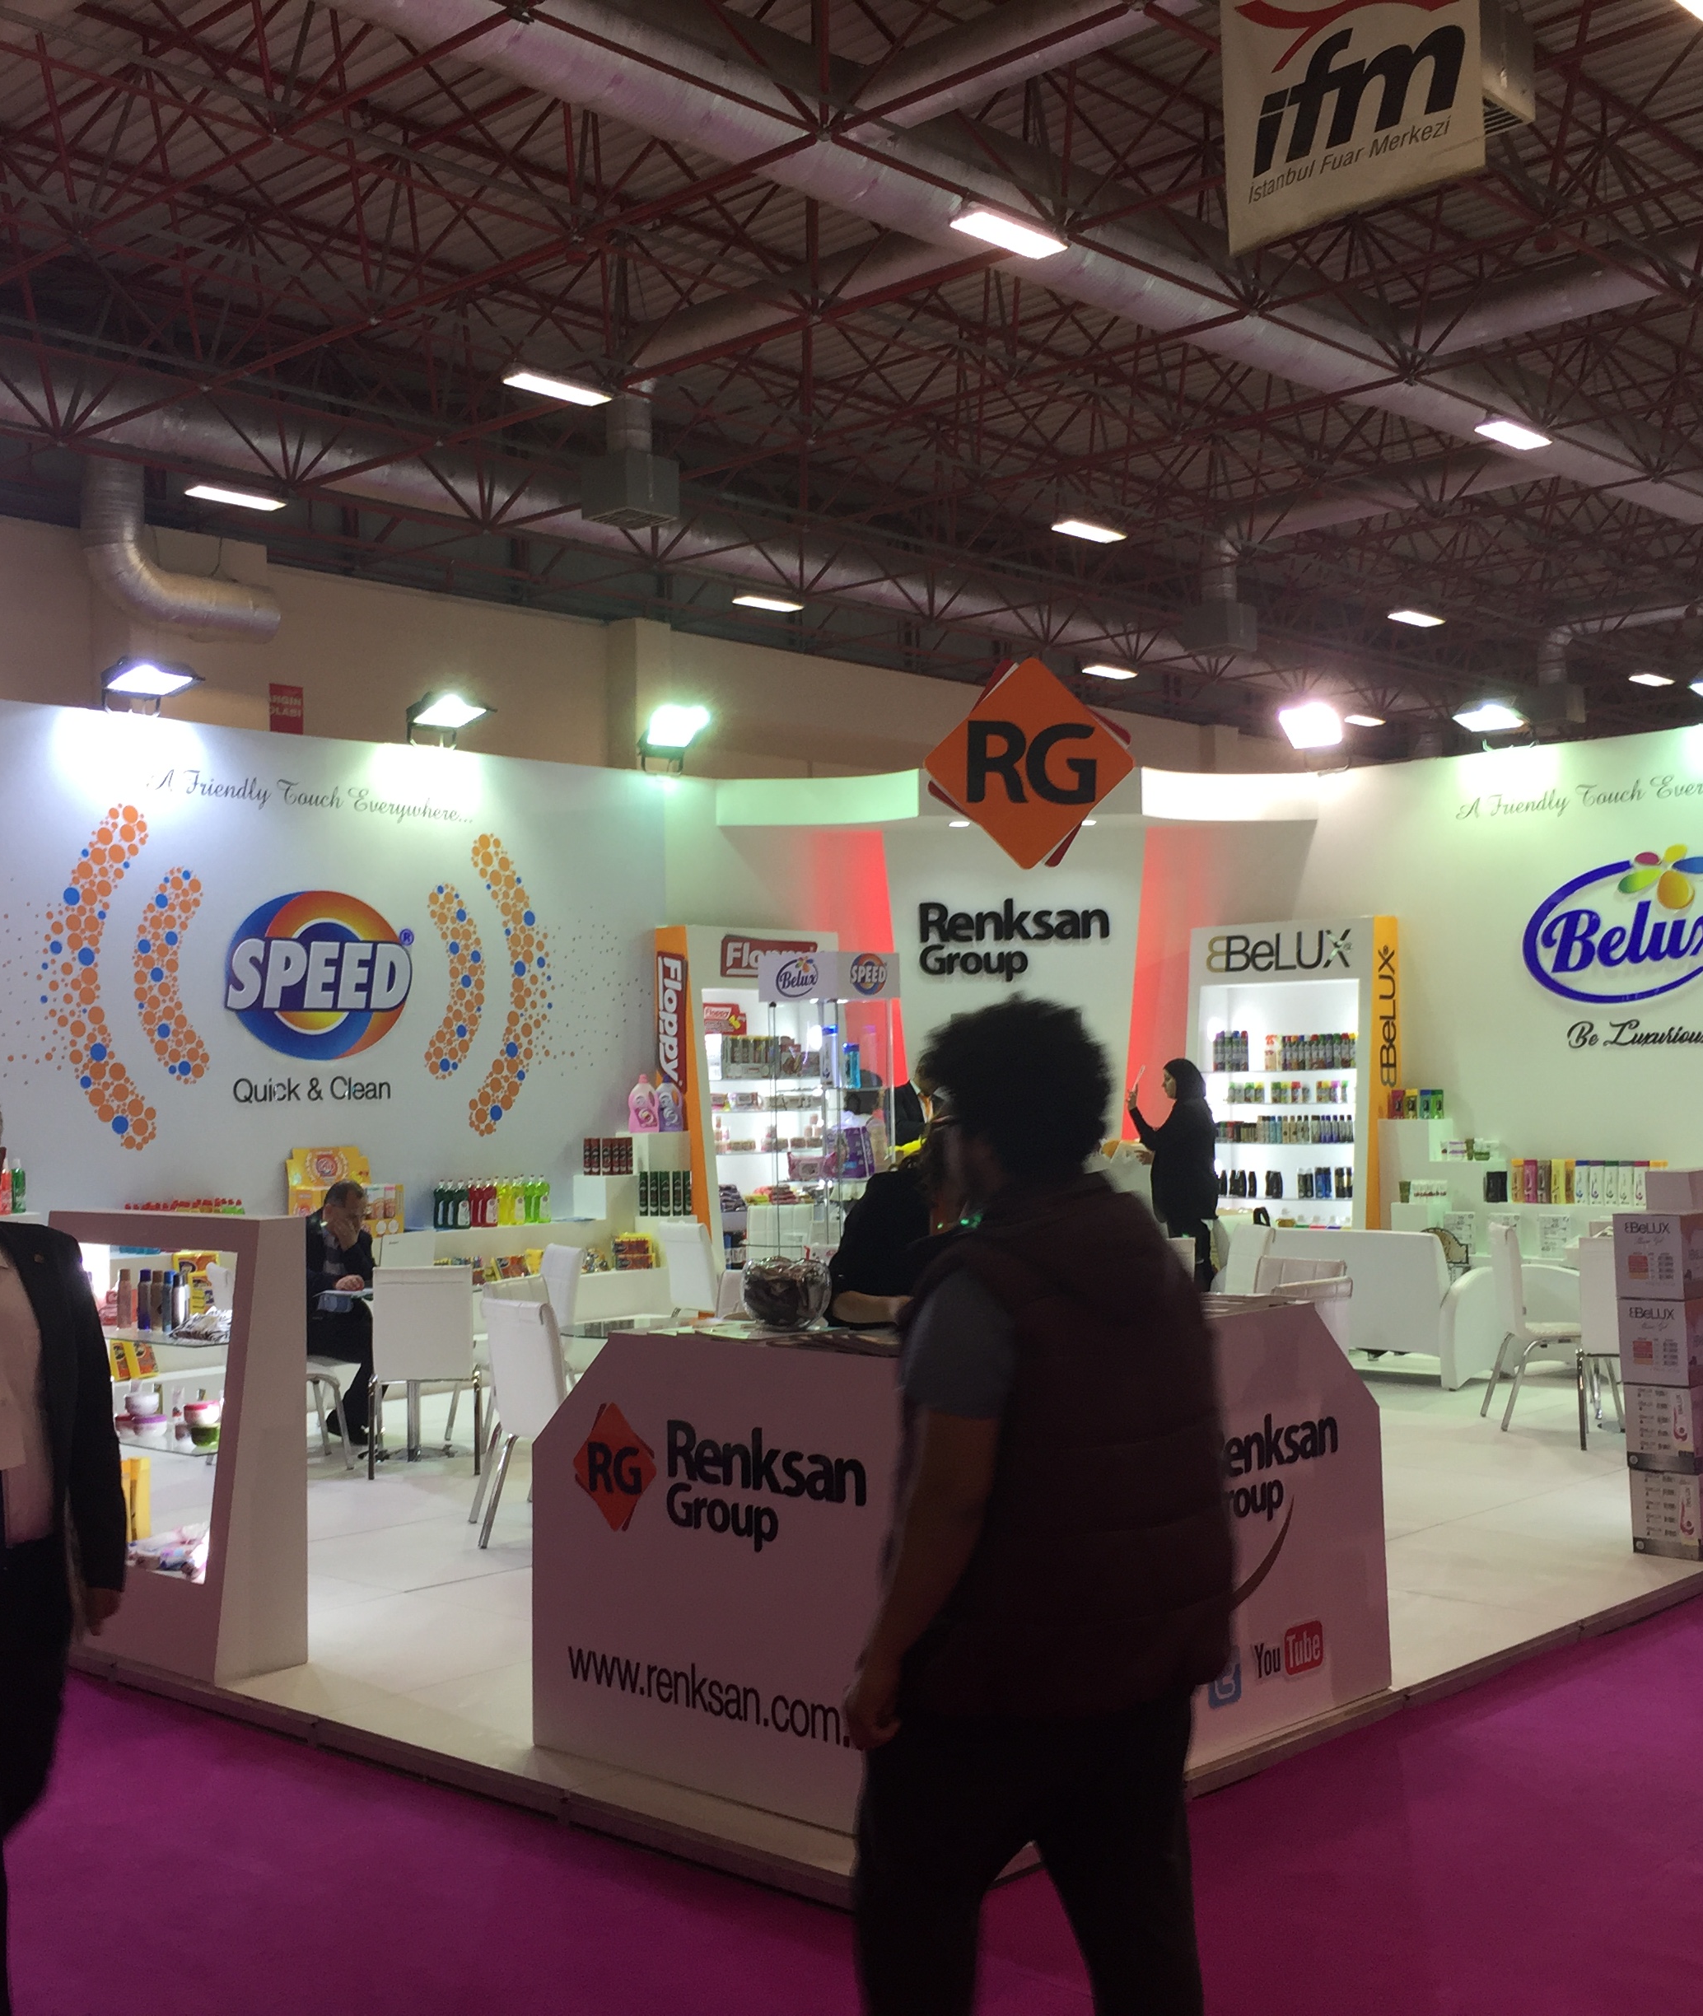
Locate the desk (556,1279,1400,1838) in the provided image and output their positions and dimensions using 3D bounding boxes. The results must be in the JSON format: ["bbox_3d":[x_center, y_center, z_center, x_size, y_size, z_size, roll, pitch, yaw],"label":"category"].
[{"bbox_3d":[0.307,1.292,5.787,1.395,1.050,1.759,-3,-3,42],"label":"desk"}]

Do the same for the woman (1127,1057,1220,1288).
[{"bbox_3d":[1.837,1.183,12.791,0.520,1.740,0.460,-1,-2,-3],"label":"woman"}]

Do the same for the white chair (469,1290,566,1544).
[{"bbox_3d":[-0.984,1.499,8.174,0.564,0.901,0.455,1,-3,-40],"label":"white chair"}]

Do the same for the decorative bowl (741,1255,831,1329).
[{"bbox_3d":[-0.156,0.686,5.410,0.215,0.170,0.215,-1,-2,0],"label":"decorative bowl"}]

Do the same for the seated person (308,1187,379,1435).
[{"bbox_3d":[-2.544,1.459,10.544,0.713,1.267,0.495,-2,-3,22],"label":"seated person"}]

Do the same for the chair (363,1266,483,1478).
[{"bbox_3d":[-1.898,1.607,10.094,0.465,0.906,0.554,-1,-3,-7],"label":"chair"}]

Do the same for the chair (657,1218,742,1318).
[{"bbox_3d":[-0.733,1.712,12.920,0.564,0.901,0.455,1,-3,-40],"label":"chair"}]

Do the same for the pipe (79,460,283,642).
[{"bbox_3d":[-8.743,-5.976,29.238,0.850,2.109,2.757,-3,-3,42],"label":"pipe"}]

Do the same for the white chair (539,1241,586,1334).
[{"bbox_3d":[-1.562,1.586,10.526,0.570,0.920,0.440,0,-2,-25],"label":"white chair"}]

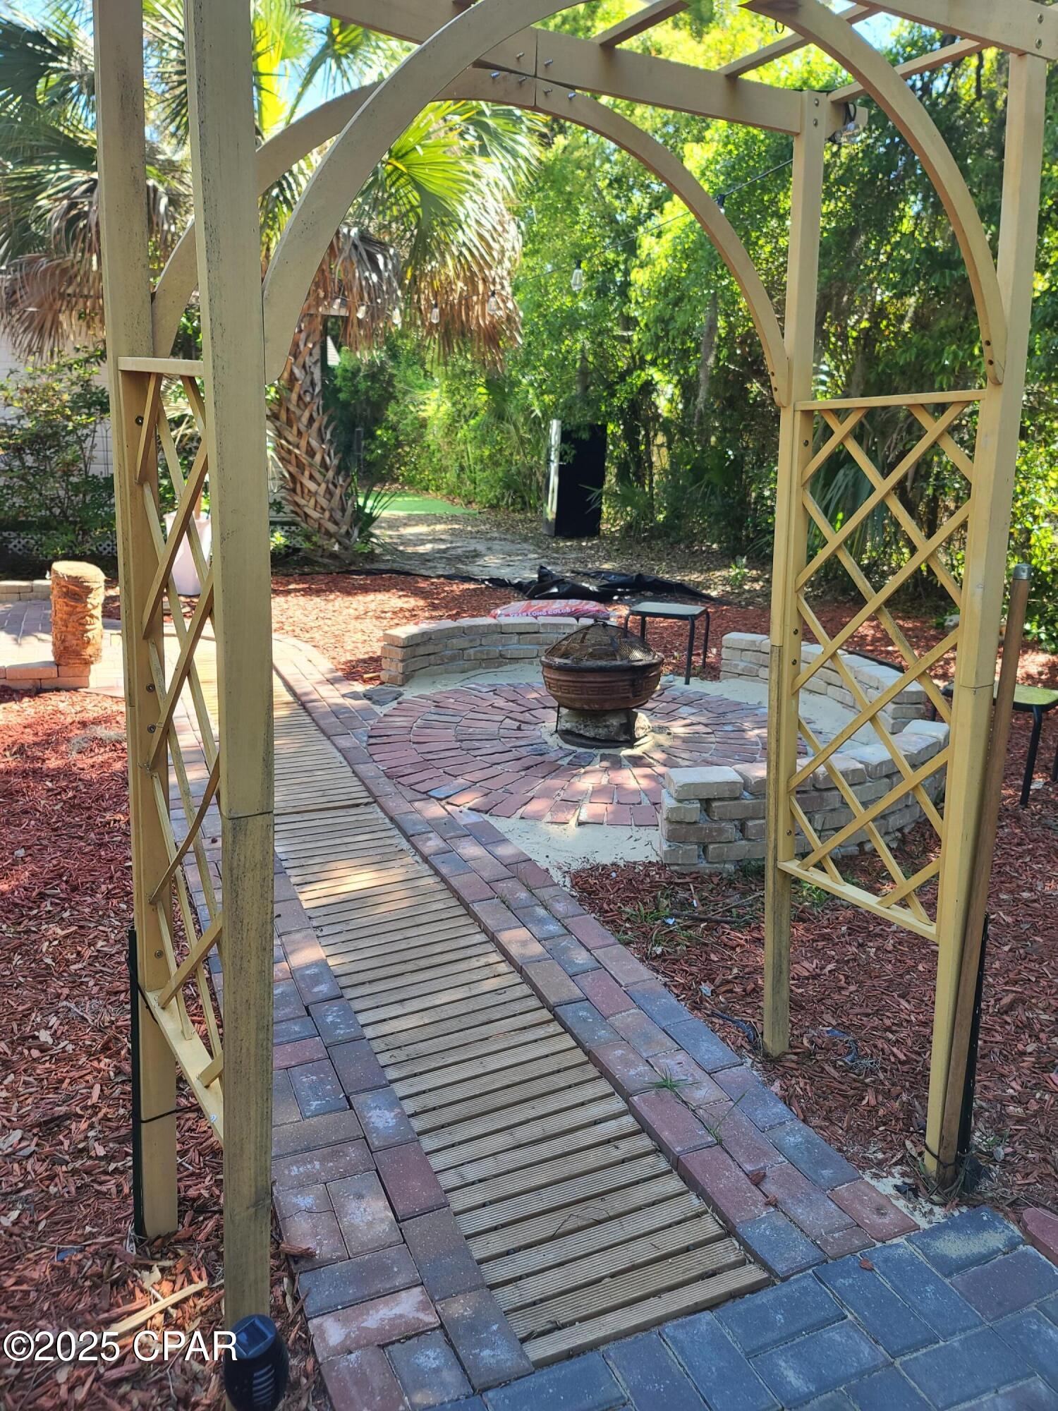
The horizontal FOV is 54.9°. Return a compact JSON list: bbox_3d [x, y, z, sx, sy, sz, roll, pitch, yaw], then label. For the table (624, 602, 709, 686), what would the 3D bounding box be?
[{"bbox_3d":[0.828,-0.386,6.130,0.415,0.405,0.395,8,17,21],"label":"table"}]

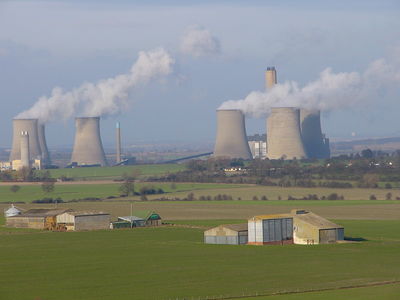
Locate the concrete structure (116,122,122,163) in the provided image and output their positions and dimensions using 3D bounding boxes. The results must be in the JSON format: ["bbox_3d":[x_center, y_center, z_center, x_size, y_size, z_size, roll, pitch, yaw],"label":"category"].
[{"bbox_3d":[-165.300,-10.625,5100.000,8.500,93.000,8.500,-1,0,0],"label":"concrete structure"}]

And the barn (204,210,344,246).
[{"bbox_3d":[25.371,26.733,850.000,43.000,11.000,22.000,-1,0,36],"label":"barn"}]

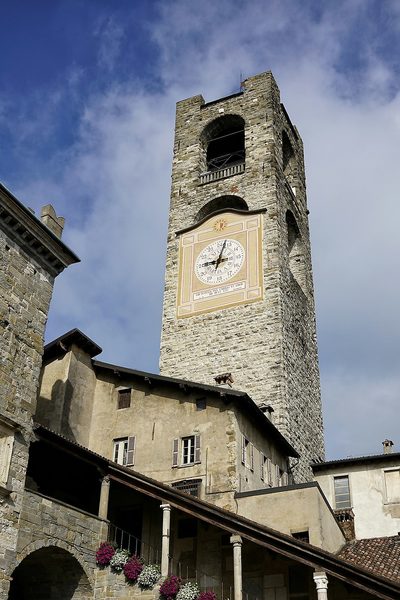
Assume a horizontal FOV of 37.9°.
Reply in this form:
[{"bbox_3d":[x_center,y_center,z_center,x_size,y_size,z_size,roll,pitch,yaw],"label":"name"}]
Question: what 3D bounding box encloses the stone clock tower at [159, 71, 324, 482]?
[{"bbox_3d":[4.624,-0.112,61.045,11.925,48.120,12.285,-11,-29,23],"label":"stone clock tower"}]

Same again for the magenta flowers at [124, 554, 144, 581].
[{"bbox_3d":[-2.482,10.173,22.100,0.660,0.880,0.560,-15,-33,25],"label":"magenta flowers"}]

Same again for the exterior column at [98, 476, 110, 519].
[{"bbox_3d":[-3.719,7.642,22.585,0.330,1.614,0.330,1,-26,1],"label":"exterior column"}]

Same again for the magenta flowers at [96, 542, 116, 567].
[{"bbox_3d":[-3.679,10.015,22.953,0.650,0.760,0.550,-15,-33,25],"label":"magenta flowers"}]

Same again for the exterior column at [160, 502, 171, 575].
[{"bbox_3d":[-1.249,8.561,20.802,0.310,2.411,0.310,1,-26,1],"label":"exterior column"}]

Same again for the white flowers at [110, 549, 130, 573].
[{"bbox_3d":[-3.072,10.065,22.538,0.650,0.760,0.550,-15,-33,25],"label":"white flowers"}]

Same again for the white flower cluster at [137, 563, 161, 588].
[{"bbox_3d":[-1.916,10.248,21.697,0.740,0.820,0.600,-15,-33,25],"label":"white flower cluster"}]

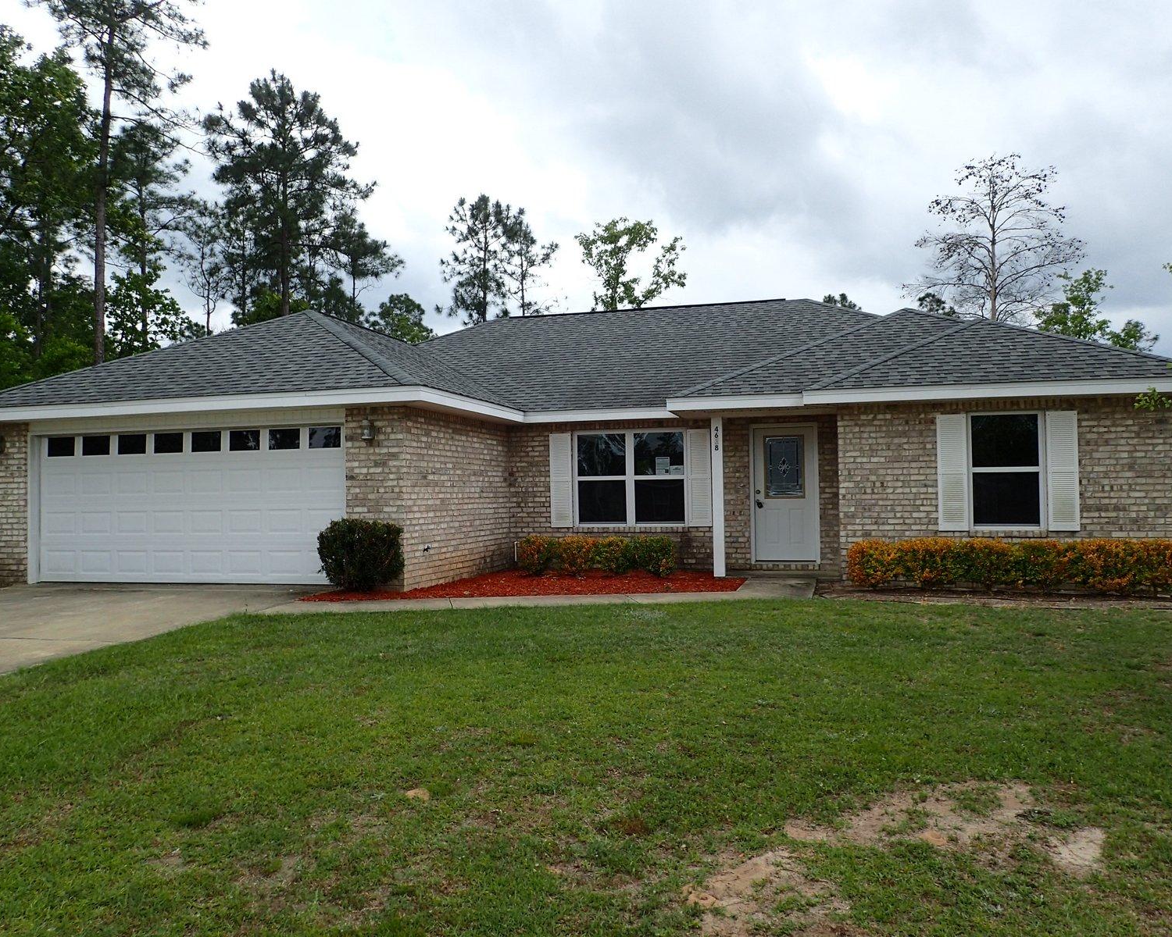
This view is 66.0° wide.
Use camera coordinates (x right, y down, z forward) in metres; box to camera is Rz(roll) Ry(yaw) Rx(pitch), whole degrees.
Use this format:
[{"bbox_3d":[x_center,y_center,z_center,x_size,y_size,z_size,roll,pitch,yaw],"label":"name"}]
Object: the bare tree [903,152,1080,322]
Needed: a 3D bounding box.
[{"bbox_3d":[16.591,-5.143,35.795,7.200,14.840,7.000,-1,-2,0],"label":"bare tree"}]

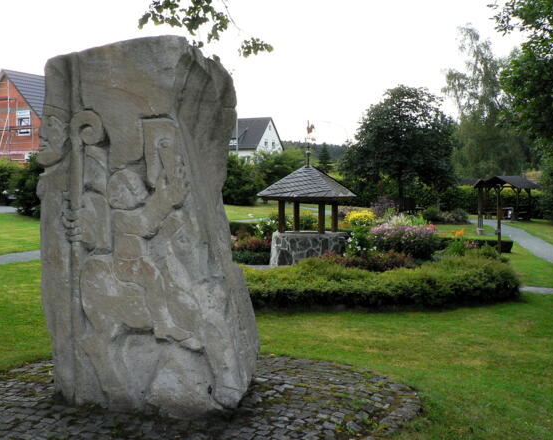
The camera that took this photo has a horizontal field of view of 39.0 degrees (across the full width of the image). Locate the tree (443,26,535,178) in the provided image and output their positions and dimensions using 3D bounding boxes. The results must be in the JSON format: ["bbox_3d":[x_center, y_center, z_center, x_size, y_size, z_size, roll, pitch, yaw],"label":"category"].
[{"bbox_3d":[19.118,-9.020,70.000,8.200,16.500,8.000,0,2,0],"label":"tree"}]

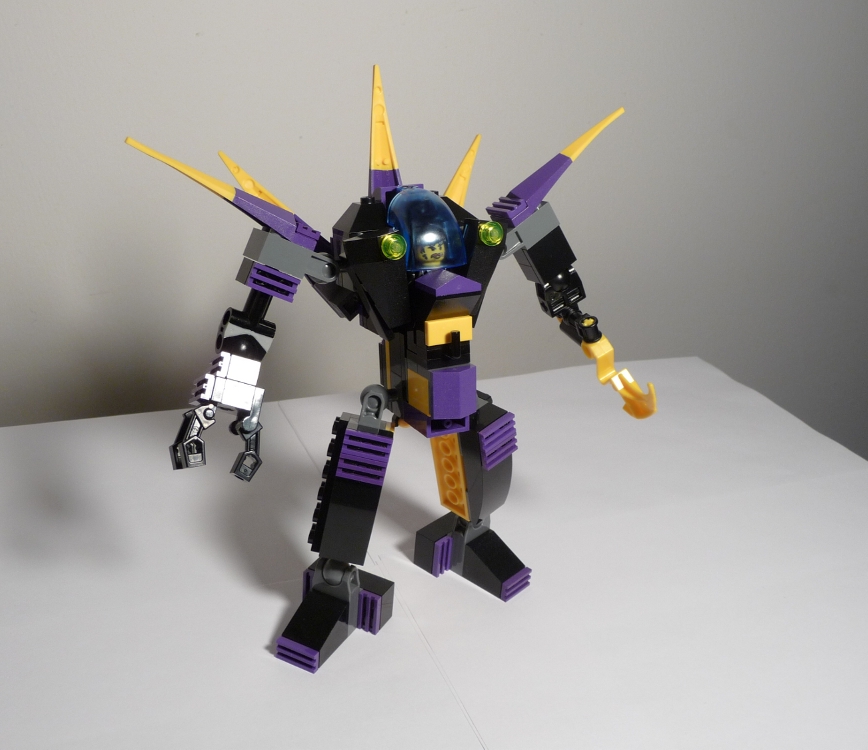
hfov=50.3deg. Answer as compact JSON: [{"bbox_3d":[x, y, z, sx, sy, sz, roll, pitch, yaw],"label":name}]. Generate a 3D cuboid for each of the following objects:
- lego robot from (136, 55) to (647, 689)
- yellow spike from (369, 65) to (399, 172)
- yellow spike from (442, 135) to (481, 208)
[{"bbox_3d":[-0.007,-0.009,0.336,0.196,0.195,0.080,-10,27,-29],"label":"lego robot"},{"bbox_3d":[-0.019,-0.089,0.319,0.009,0.036,0.005,-10,13,-29],"label":"yellow spike"},{"bbox_3d":[0.011,-0.078,0.355,0.005,0.036,0.009,5,-22,48],"label":"yellow spike"}]

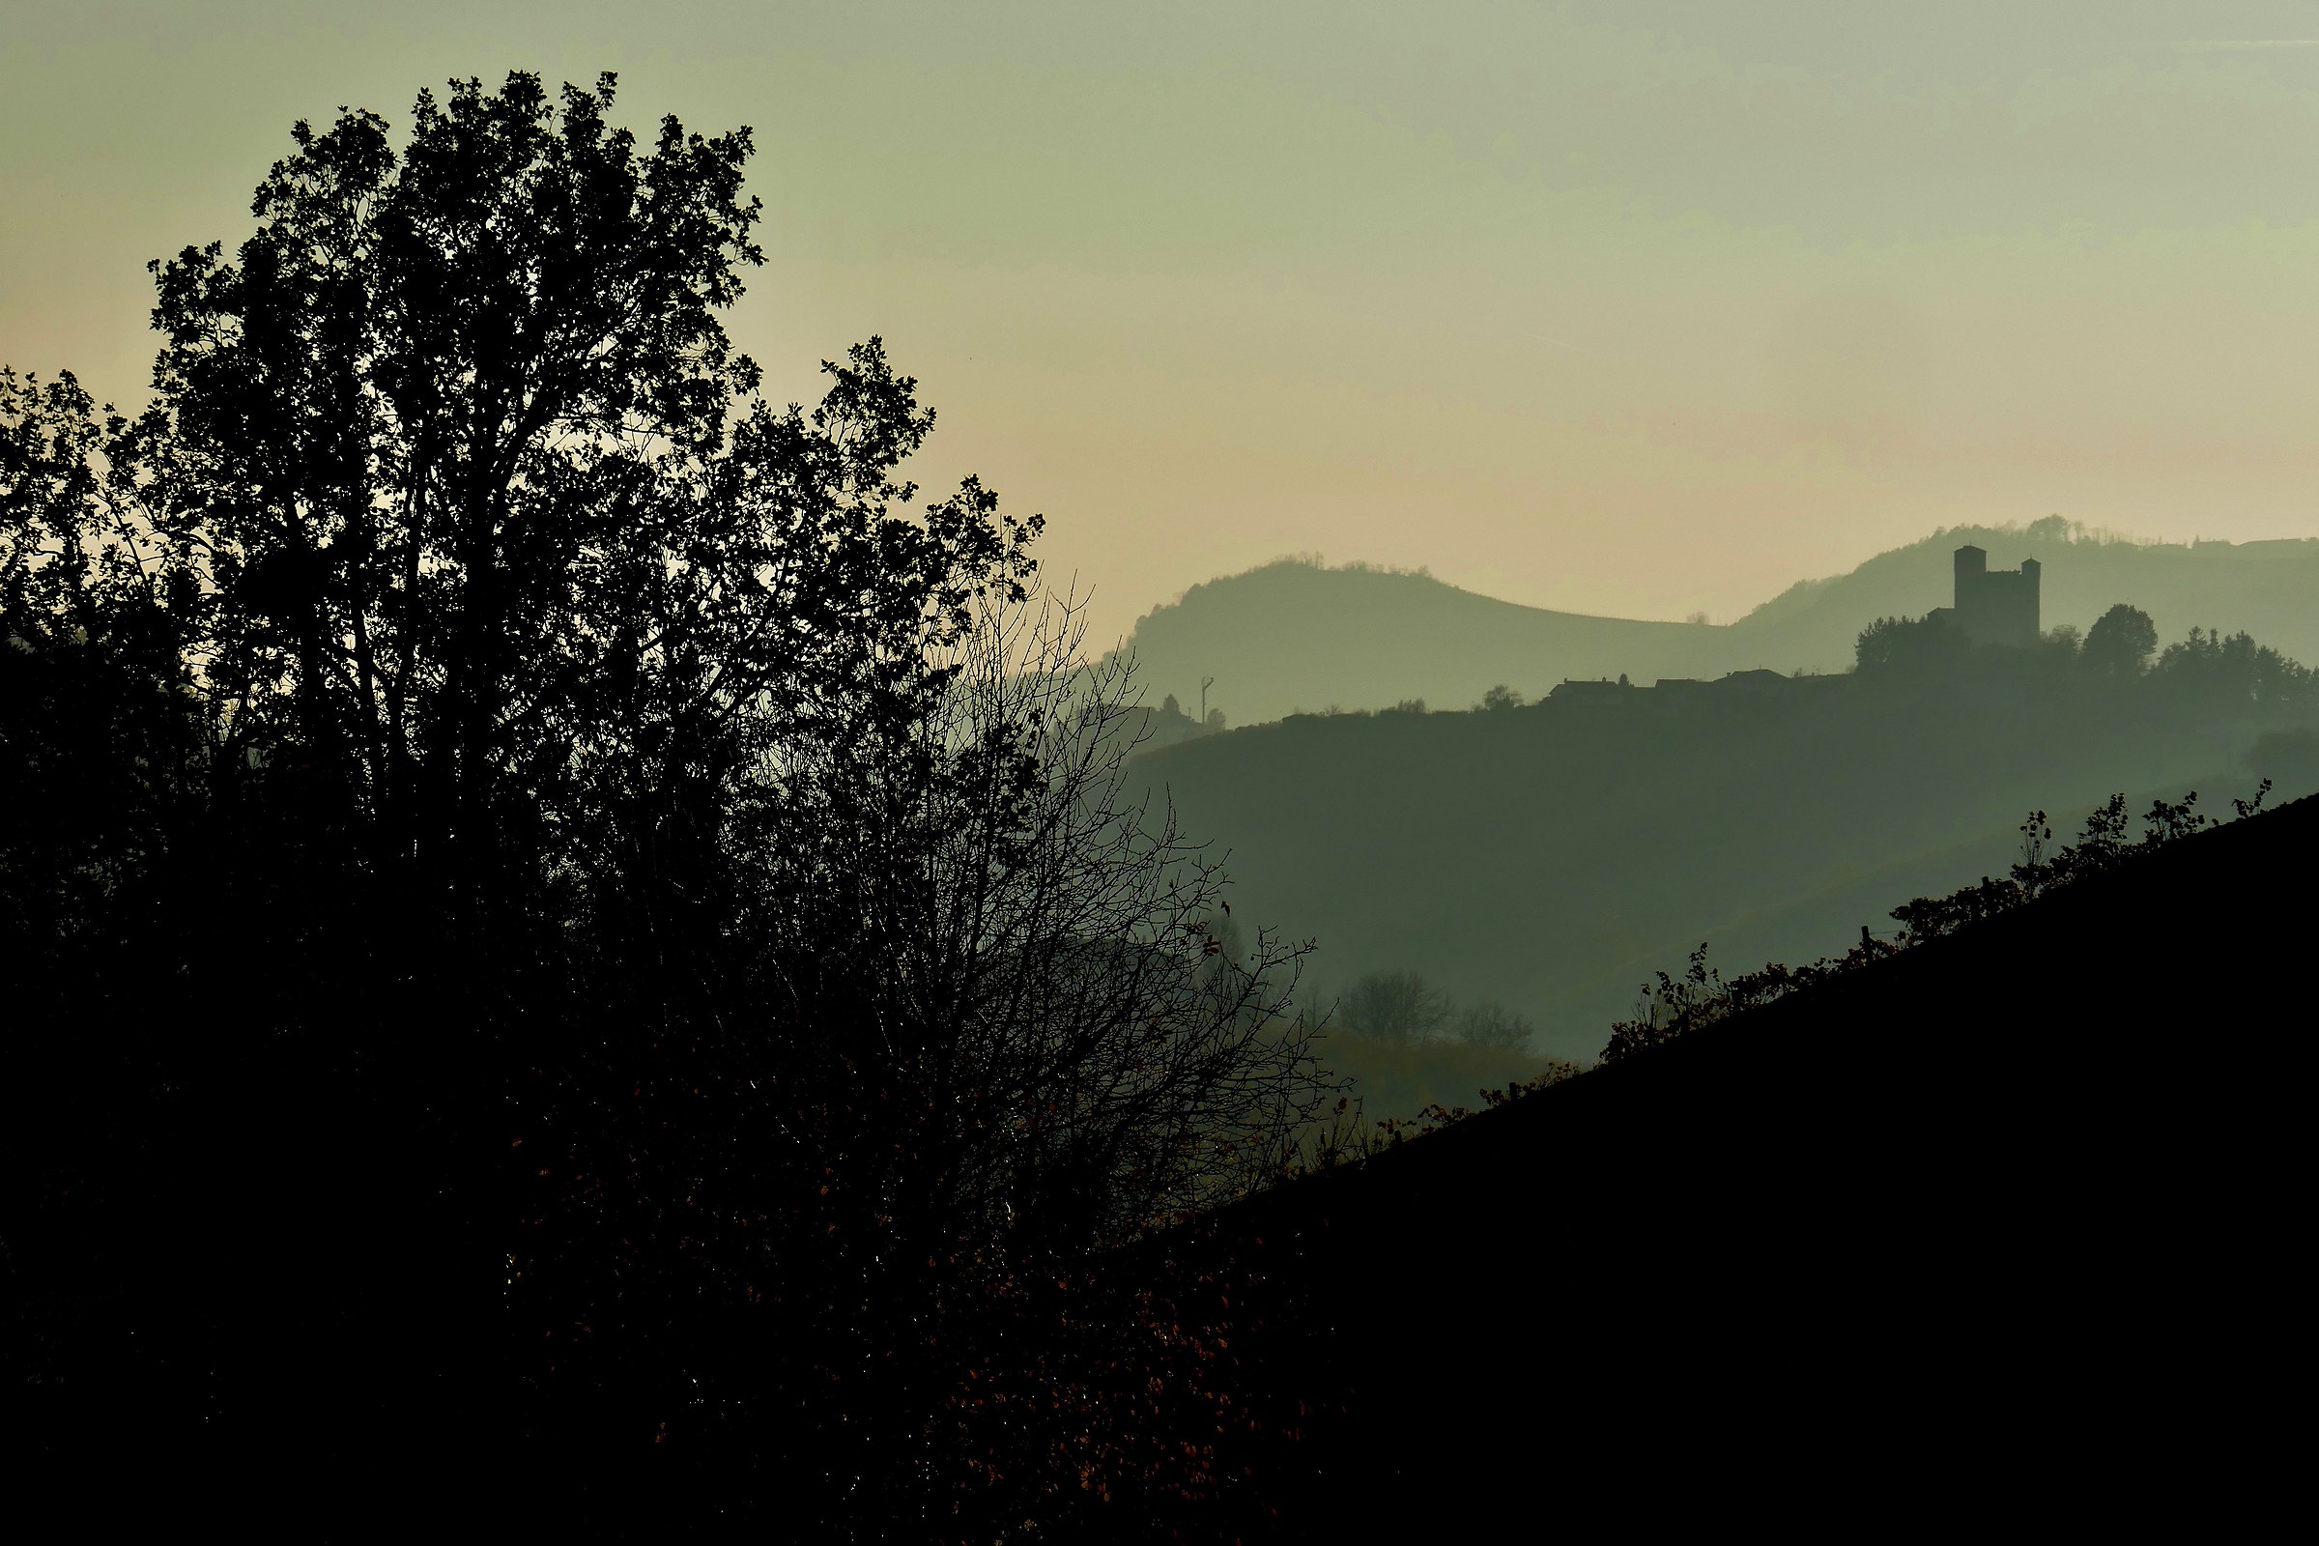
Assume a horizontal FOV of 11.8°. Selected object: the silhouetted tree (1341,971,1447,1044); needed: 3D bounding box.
[{"bbox_3d":[21.230,21.230,1020.000,9.650,6.840,8.680,0,0,0],"label":"silhouetted tree"}]

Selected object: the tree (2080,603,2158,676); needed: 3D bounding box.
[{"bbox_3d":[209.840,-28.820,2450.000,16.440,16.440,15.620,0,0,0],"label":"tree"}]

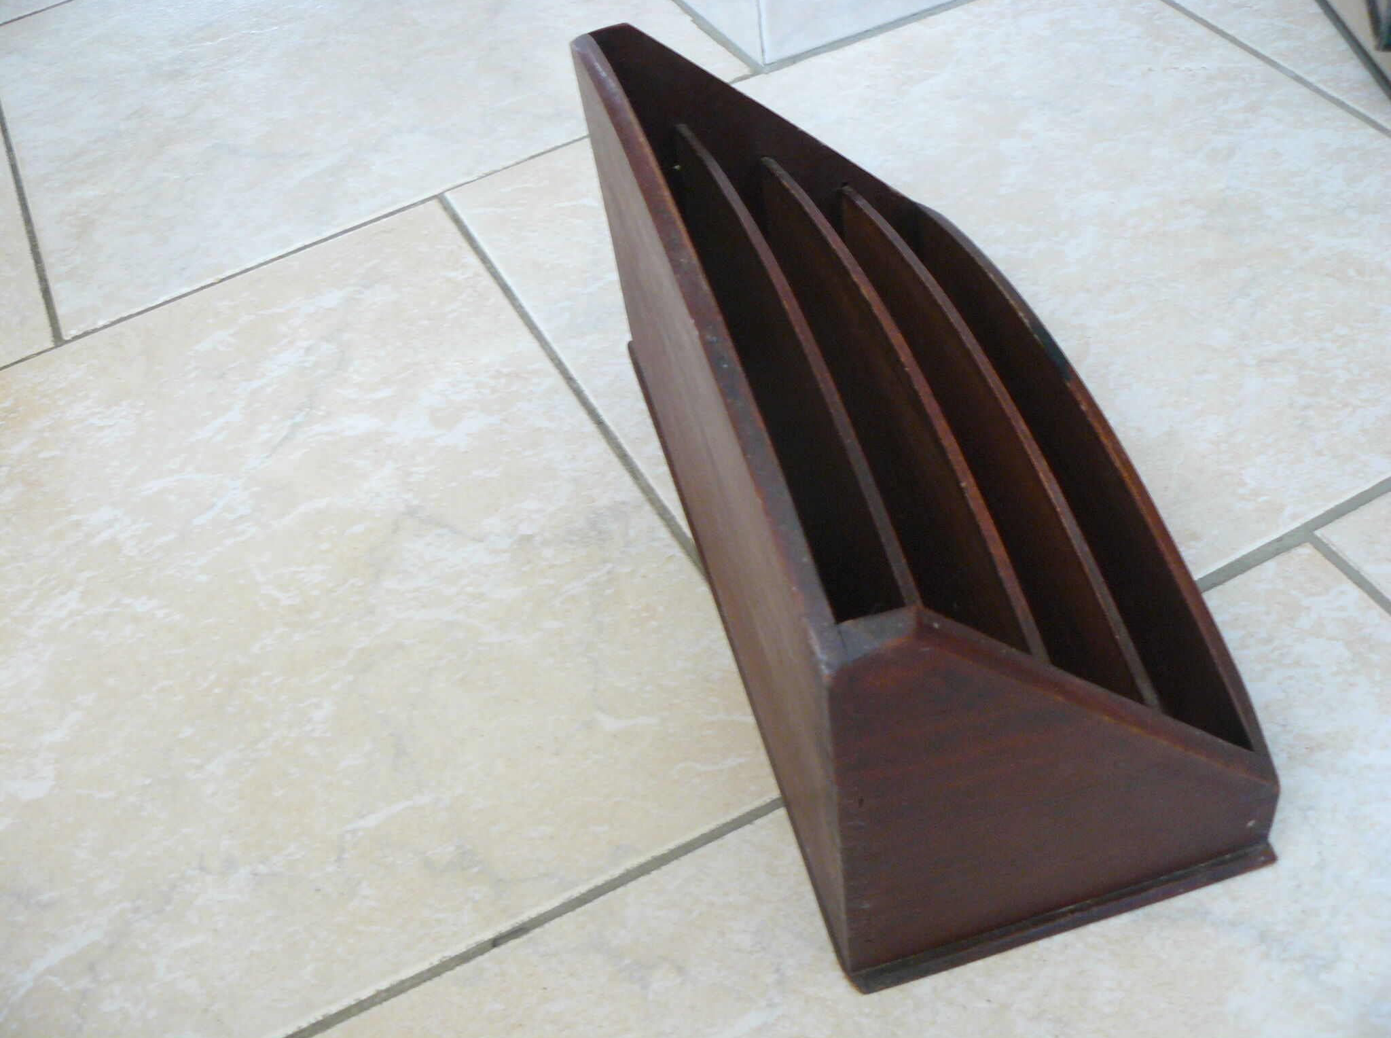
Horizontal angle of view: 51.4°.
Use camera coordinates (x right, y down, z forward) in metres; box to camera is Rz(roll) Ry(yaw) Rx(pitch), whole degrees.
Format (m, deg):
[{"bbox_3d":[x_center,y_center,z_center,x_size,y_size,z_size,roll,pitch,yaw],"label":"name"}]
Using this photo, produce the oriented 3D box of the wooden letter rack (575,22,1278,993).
[{"bbox_3d":[0.067,-0.040,0.497,0.139,0.162,0.324,-16,47,-5],"label":"wooden letter rack"}]

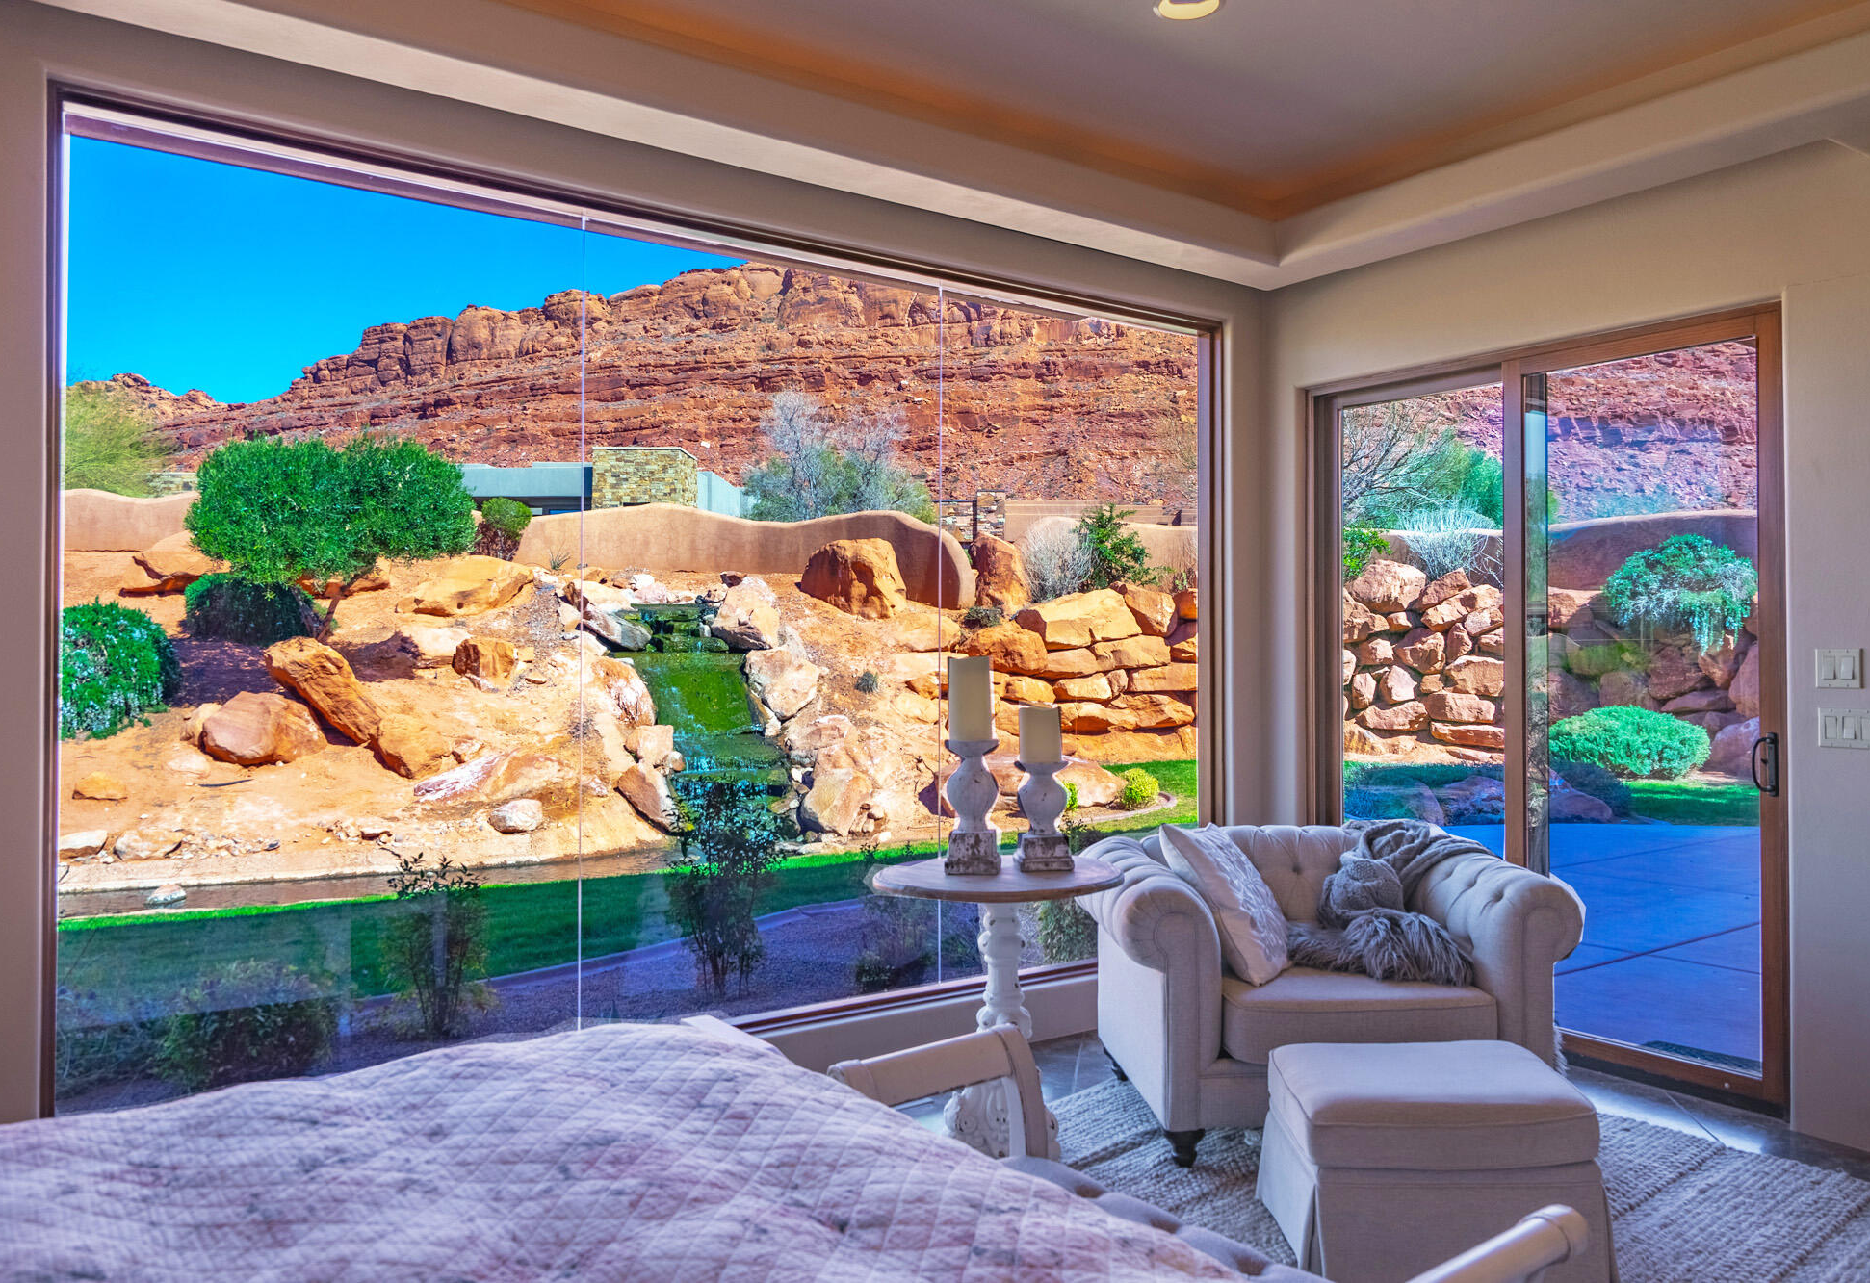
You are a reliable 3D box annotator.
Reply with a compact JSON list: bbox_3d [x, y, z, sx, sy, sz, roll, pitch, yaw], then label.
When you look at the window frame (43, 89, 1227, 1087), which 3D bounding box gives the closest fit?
[{"bbox_3d":[-0.477,-0.032,4.143,3.950,2.550,0.130,0,-1,-35],"label":"window frame"}]

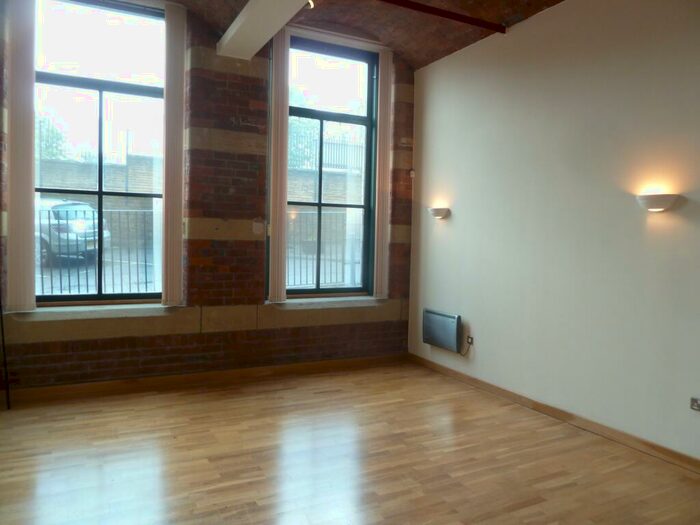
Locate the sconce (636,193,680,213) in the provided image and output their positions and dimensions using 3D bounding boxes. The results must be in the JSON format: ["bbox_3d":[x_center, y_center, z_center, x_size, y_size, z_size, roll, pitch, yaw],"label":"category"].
[{"bbox_3d":[2.140,-0.420,3.569,0.132,0.124,0.308,0,2,-26],"label":"sconce"}]

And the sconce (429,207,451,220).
[{"bbox_3d":[1.013,-0.564,5.882,0.132,0.129,0.308,0,2,-26],"label":"sconce"}]

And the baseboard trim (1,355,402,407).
[{"bbox_3d":[-1.190,1.245,5.576,4.323,0.135,0.030,0,2,-26],"label":"baseboard trim"}]

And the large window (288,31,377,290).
[{"bbox_3d":[-0.267,-1.136,6.311,1.419,3.107,0.150,0,2,-26],"label":"large window"}]

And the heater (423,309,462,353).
[{"bbox_3d":[1.048,0.784,5.845,0.085,0.400,0.654,0,2,-26],"label":"heater"}]

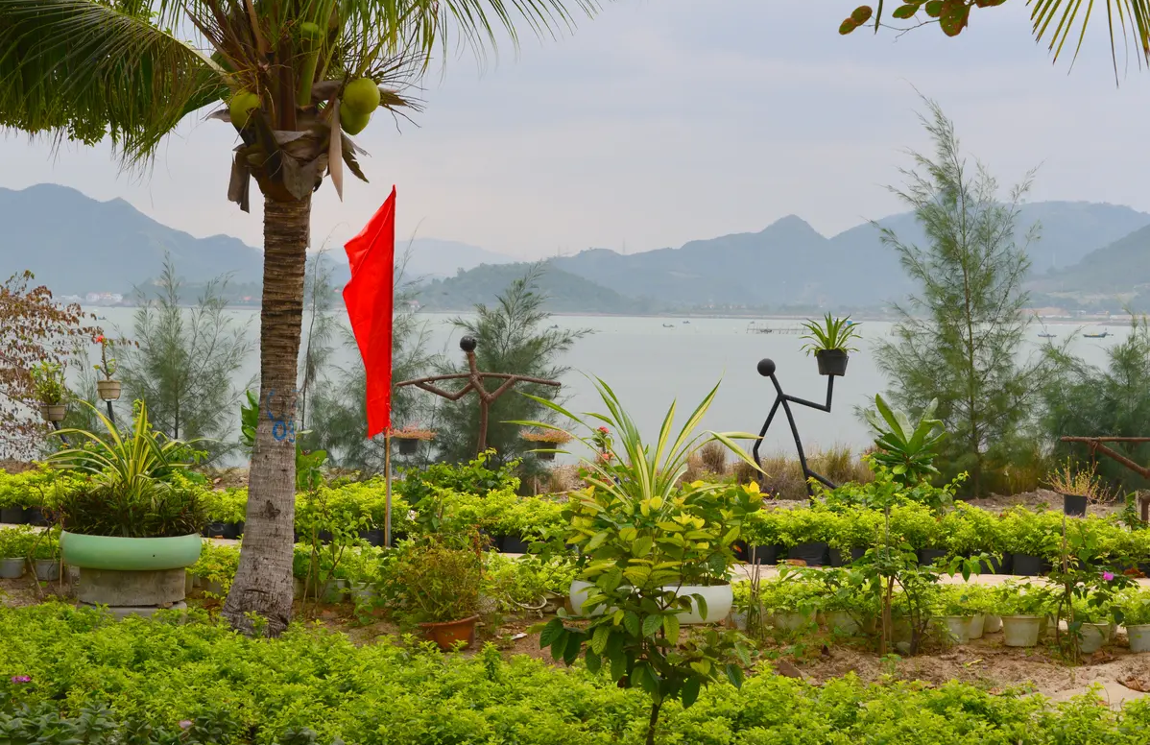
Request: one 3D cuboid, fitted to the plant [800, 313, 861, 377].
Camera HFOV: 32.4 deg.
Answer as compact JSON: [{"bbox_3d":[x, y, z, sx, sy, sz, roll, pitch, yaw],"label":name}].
[{"bbox_3d":[2.444,-0.262,19.000,0.580,0.600,0.560,1,2,0],"label":"plant"}]

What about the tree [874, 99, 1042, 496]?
[{"bbox_3d":[3.838,-0.755,19.803,1.684,3.987,1.684,1,2,0],"label":"tree"}]

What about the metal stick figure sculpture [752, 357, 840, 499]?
[{"bbox_3d":[1.853,0.600,16.381,0.795,1.431,0.199,1,2,12],"label":"metal stick figure sculpture"}]

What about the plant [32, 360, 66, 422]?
[{"bbox_3d":[-5.650,0.212,21.300,0.390,0.660,0.380,1,2,0],"label":"plant"}]

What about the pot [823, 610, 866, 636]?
[{"bbox_3d":[1.522,1.424,11.200,0.235,0.160,0.235,1,2,0],"label":"pot"}]

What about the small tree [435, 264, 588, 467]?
[{"bbox_3d":[-0.709,-0.027,22.000,1.700,2.380,1.700,1,2,0],"label":"small tree"}]

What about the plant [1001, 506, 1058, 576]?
[{"bbox_3d":[3.208,1.184,13.955,0.370,0.450,0.370,1,2,0],"label":"plant"}]

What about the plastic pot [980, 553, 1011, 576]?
[{"bbox_3d":[3.020,1.381,14.250,0.250,0.170,0.250,1,2,0],"label":"plastic pot"}]

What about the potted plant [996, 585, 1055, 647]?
[{"bbox_3d":[2.525,1.358,11.100,0.330,0.365,0.330,1,2,0],"label":"potted plant"}]

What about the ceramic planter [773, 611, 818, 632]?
[{"bbox_3d":[1.227,1.402,11.039,0.235,0.165,0.235,1,2,0],"label":"ceramic planter"}]

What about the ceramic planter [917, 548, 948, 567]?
[{"bbox_3d":[2.620,1.357,14.400,0.245,0.165,0.245,1,2,0],"label":"ceramic planter"}]

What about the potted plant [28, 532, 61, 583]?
[{"bbox_3d":[-3.467,1.191,12.989,0.195,0.312,0.195,1,2,0],"label":"potted plant"}]

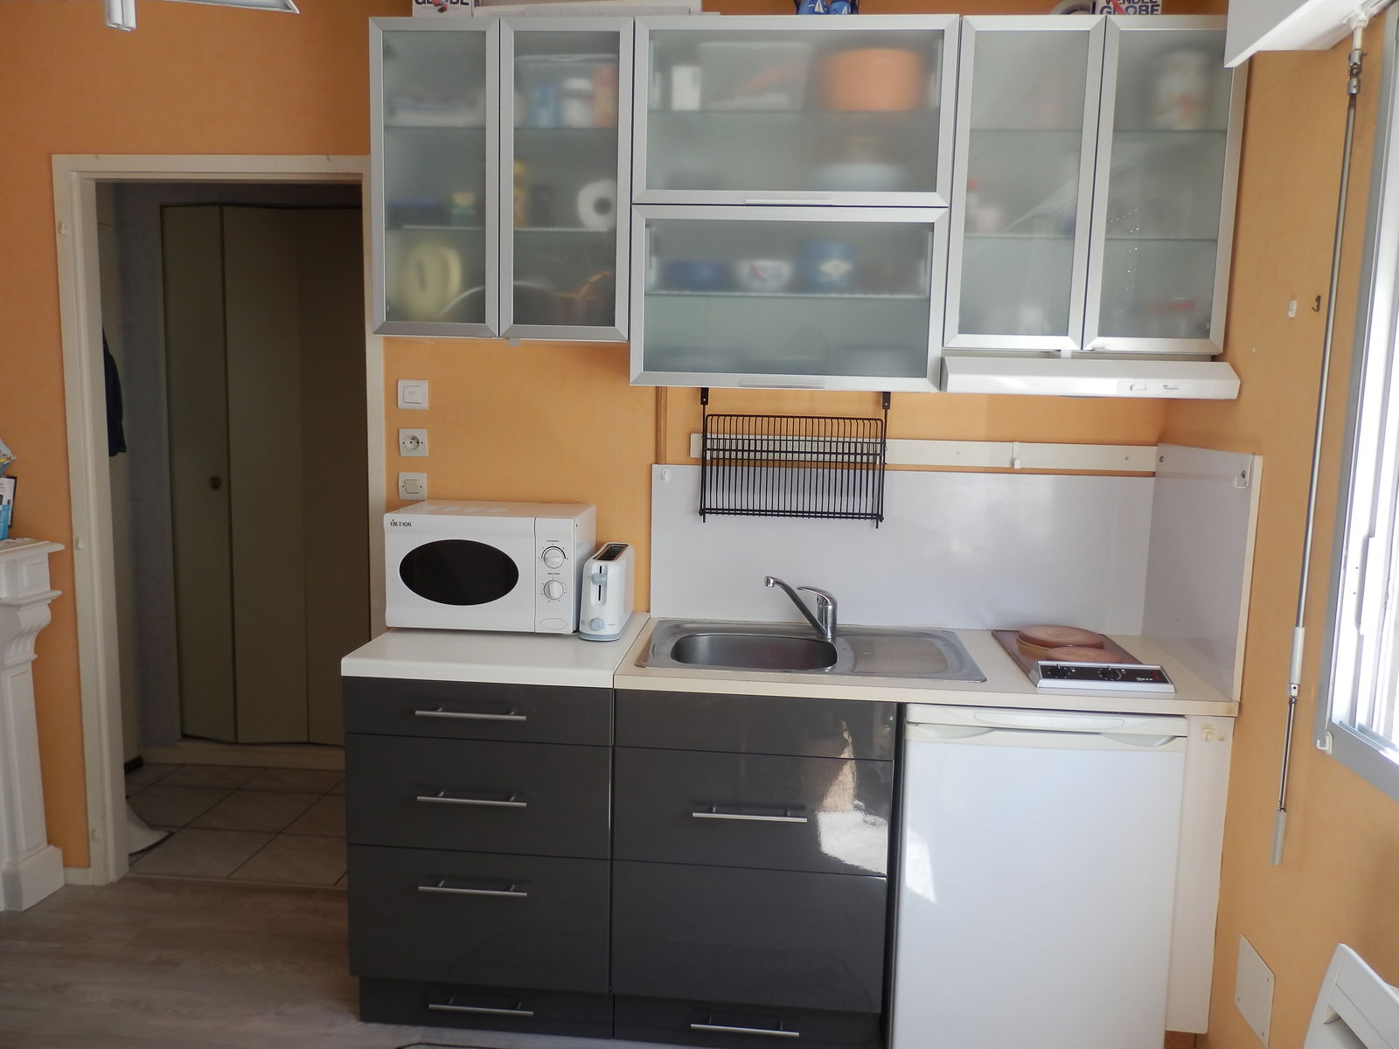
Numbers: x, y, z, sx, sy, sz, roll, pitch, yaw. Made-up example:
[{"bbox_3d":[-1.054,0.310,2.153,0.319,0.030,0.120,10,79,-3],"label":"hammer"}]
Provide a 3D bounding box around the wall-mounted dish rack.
[{"bbox_3d":[0.240,-0.170,2.622,0.486,0.350,0.090,2,7,4],"label":"wall-mounted dish rack"}]

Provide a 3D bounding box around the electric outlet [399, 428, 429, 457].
[{"bbox_3d":[-0.776,-0.221,2.746,0.079,0.077,0.012,2,7,4],"label":"electric outlet"}]

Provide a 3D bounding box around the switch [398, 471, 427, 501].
[{"bbox_3d":[-0.789,-0.103,2.772,0.077,0.074,0.014,2,7,4],"label":"switch"}]

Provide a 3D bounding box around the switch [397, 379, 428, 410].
[{"bbox_3d":[-0.773,-0.350,2.730,0.083,0.081,0.012,2,7,4],"label":"switch"}]

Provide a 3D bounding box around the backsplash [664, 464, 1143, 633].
[{"bbox_3d":[0.517,0.062,2.653,1.290,0.418,0.020,2,7,4],"label":"backsplash"}]

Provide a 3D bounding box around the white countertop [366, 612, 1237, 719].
[{"bbox_3d":[0.185,0.305,2.424,1.875,0.040,0.612,2,7,4],"label":"white countertop"}]

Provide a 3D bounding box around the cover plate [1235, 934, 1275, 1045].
[{"bbox_3d":[1.086,0.904,1.976,0.008,0.148,0.143,2,7,4],"label":"cover plate"}]

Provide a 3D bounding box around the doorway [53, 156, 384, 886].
[{"bbox_3d":[-1.325,0.042,2.885,0.915,2.093,0.110,2,7,4],"label":"doorway"}]

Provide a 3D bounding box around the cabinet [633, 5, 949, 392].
[{"bbox_3d":[0.214,-0.727,2.425,0.701,0.799,0.385,2,7,4],"label":"cabinet"}]

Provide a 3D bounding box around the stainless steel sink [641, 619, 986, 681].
[{"bbox_3d":[0.256,0.364,2.431,0.770,0.150,0.460,2,7,4],"label":"stainless steel sink"}]

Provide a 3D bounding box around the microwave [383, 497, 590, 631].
[{"bbox_3d":[-0.525,0.109,2.597,0.460,0.289,0.325,2,7,3],"label":"microwave"}]

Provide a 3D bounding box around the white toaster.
[{"bbox_3d":[-0.230,0.166,2.571,0.106,0.197,0.312,2,7,2],"label":"white toaster"}]

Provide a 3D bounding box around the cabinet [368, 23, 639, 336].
[{"bbox_3d":[-0.432,-0.799,2.470,0.598,0.699,0.385,2,7,4],"label":"cabinet"}]

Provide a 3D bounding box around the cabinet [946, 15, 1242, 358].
[{"bbox_3d":[0.864,-0.753,2.368,0.602,0.699,0.385,2,7,4],"label":"cabinet"}]

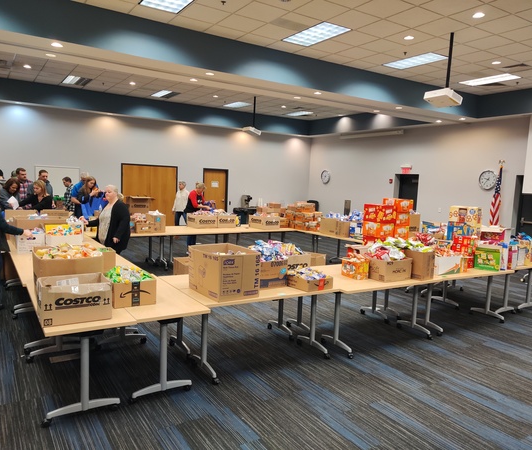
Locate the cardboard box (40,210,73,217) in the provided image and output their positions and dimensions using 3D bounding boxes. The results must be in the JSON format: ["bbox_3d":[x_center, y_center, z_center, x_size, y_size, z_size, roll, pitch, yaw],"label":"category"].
[{"bbox_3d":[-3.604,-0.036,7.949,0.470,0.390,0.420,-1,6,-32],"label":"cardboard box"}]

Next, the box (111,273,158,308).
[{"bbox_3d":[-1.113,0.524,3.821,0.328,0.197,0.380,-1,6,-32],"label":"box"}]

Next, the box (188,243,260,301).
[{"bbox_3d":[-0.374,0.417,4.220,0.408,0.395,0.550,-1,6,-36],"label":"box"}]

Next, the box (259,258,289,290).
[{"bbox_3d":[-0.047,0.473,4.697,0.450,0.262,0.290,-1,6,-32],"label":"box"}]

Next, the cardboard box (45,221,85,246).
[{"bbox_3d":[-2.703,0.160,6.235,0.460,0.360,0.300,-1,6,-32],"label":"cardboard box"}]

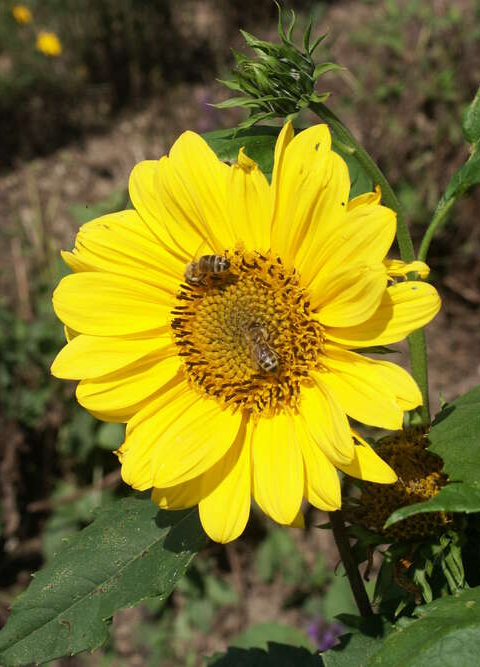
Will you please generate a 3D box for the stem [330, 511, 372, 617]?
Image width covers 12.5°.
[{"bbox_3d":[0.028,0.059,0.565,0.003,0.030,0.004,-19,15,0],"label":"stem"}]

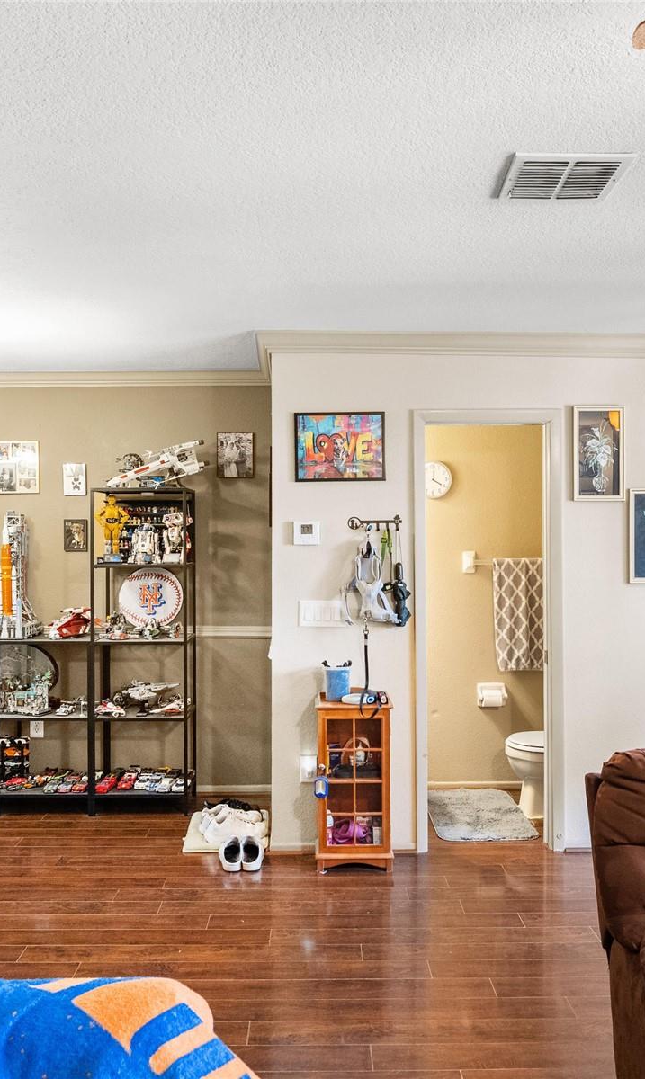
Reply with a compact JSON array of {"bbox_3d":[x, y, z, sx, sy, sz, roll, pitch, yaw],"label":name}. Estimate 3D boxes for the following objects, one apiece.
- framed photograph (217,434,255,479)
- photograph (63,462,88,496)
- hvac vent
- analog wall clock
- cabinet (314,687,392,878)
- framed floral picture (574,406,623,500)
[{"bbox_3d":[-0.502,-0.486,4.815,0.208,0.260,0.025,0,0,0],"label":"framed photograph"},{"bbox_3d":[-1.428,-0.347,4.815,0.133,0.182,0.020,0,0,0],"label":"photograph"},{"bbox_3d":[0.623,-0.931,2.151,0.298,0.020,0.288,0,1,0],"label":"hvac vent"},{"bbox_3d":[0.646,-0.345,4.840,0.222,0.222,0.040,0,1,-1],"label":"analog wall clock"},{"bbox_3d":[0.144,1.094,3.825,0.348,0.780,0.240,0,0,0],"label":"cabinet"},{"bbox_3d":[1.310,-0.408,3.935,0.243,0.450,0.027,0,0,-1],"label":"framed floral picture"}]

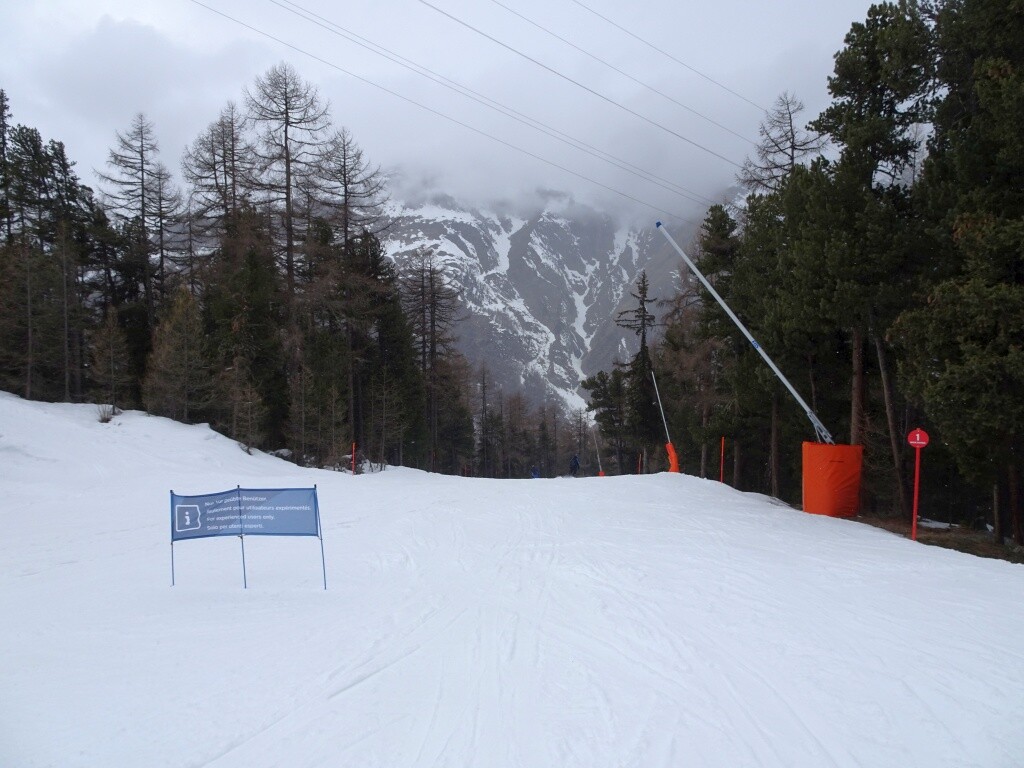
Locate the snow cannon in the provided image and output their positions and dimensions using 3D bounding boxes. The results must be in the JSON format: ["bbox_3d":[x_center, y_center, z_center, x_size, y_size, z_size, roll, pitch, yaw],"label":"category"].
[{"bbox_3d":[6.084,-0.406,17.662,4.935,7.532,1.467,0,3,17],"label":"snow cannon"}]

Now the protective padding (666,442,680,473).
[{"bbox_3d":[10.805,4.951,47.500,0.850,2.100,0.800,1,3,24],"label":"protective padding"}]

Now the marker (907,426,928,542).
[{"bbox_3d":[7.653,1.897,13.400,0.400,2.110,0.080,0,3,18],"label":"marker"}]

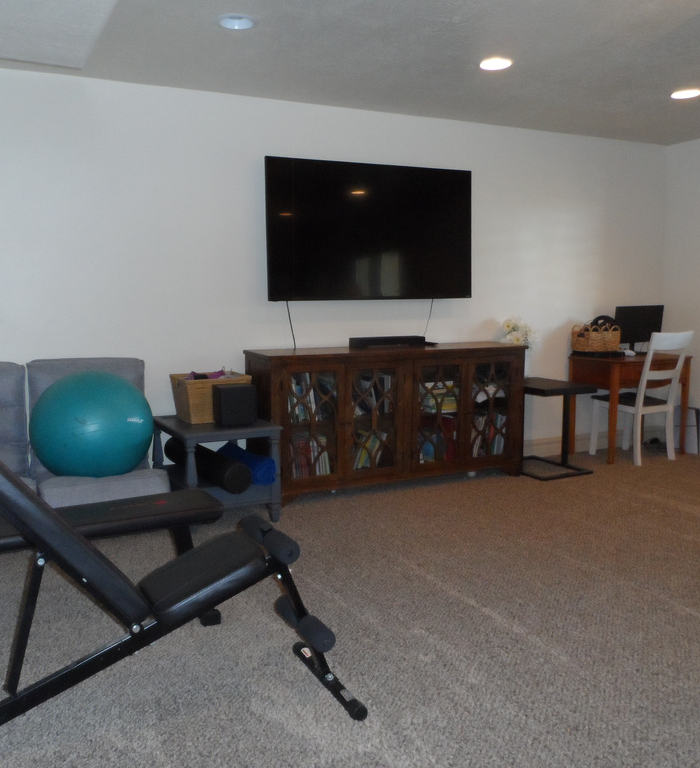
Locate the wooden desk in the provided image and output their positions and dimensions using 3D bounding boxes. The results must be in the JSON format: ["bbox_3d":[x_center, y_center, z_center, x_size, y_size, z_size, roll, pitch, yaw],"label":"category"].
[{"bbox_3d":[2.149,0.168,5.446,0.796,0.767,0.462,-3,7,-24],"label":"wooden desk"}]

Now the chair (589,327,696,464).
[{"bbox_3d":[2.174,0.090,5.351,0.430,0.960,0.590,-4,6,-29],"label":"chair"}]

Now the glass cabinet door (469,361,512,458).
[{"bbox_3d":[0.945,0.178,4.757,0.368,0.679,0.030,-3,6,-24],"label":"glass cabinet door"}]

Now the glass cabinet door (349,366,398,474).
[{"bbox_3d":[0.150,0.233,4.397,0.363,0.690,0.030,-3,6,-24],"label":"glass cabinet door"}]

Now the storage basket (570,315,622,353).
[{"bbox_3d":[1.902,-0.352,5.490,0.300,0.210,0.190,-3,6,-24],"label":"storage basket"}]

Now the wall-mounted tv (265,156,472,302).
[{"bbox_3d":[0.155,-0.975,4.590,1.462,0.857,0.063,-3,7,-24],"label":"wall-mounted tv"}]

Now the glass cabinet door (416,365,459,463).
[{"bbox_3d":[0.562,0.201,4.564,0.351,0.668,0.026,-3,7,-24],"label":"glass cabinet door"}]

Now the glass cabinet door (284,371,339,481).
[{"bbox_3d":[-0.220,0.243,4.229,0.364,0.691,0.030,-3,6,-24],"label":"glass cabinet door"}]

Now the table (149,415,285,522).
[{"bbox_3d":[-0.752,0.473,3.999,0.519,0.524,0.724,-4,7,-28],"label":"table"}]

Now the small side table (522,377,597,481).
[{"bbox_3d":[1.355,0.305,5.061,0.456,0.611,0.608,-3,6,-23],"label":"small side table"}]

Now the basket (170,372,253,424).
[{"bbox_3d":[-0.798,0.075,4.114,0.382,0.246,0.365,-4,7,-27],"label":"basket"}]

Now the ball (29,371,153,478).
[{"bbox_3d":[-1.266,0.215,3.491,0.560,0.535,0.560,-3,6,-24],"label":"ball"}]

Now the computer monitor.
[{"bbox_3d":[2.228,-0.416,5.534,0.492,0.373,0.160,-3,7,-24],"label":"computer monitor"}]

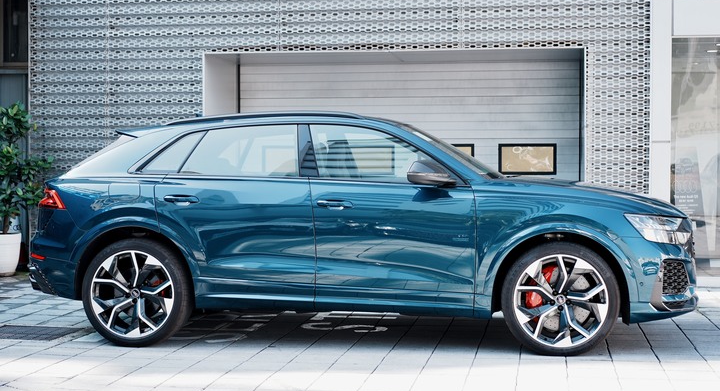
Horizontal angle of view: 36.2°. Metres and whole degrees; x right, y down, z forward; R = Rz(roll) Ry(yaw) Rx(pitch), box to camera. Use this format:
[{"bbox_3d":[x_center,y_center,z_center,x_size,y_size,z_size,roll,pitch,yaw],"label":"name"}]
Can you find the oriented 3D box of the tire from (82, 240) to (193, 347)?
[{"bbox_3d":[-1.595,0.697,7.950,0.790,0.785,0.290,0,1,8],"label":"tire"}]

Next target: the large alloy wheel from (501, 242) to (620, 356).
[{"bbox_3d":[1.373,0.711,7.520,0.790,0.785,0.290,0,1,9],"label":"large alloy wheel"}]

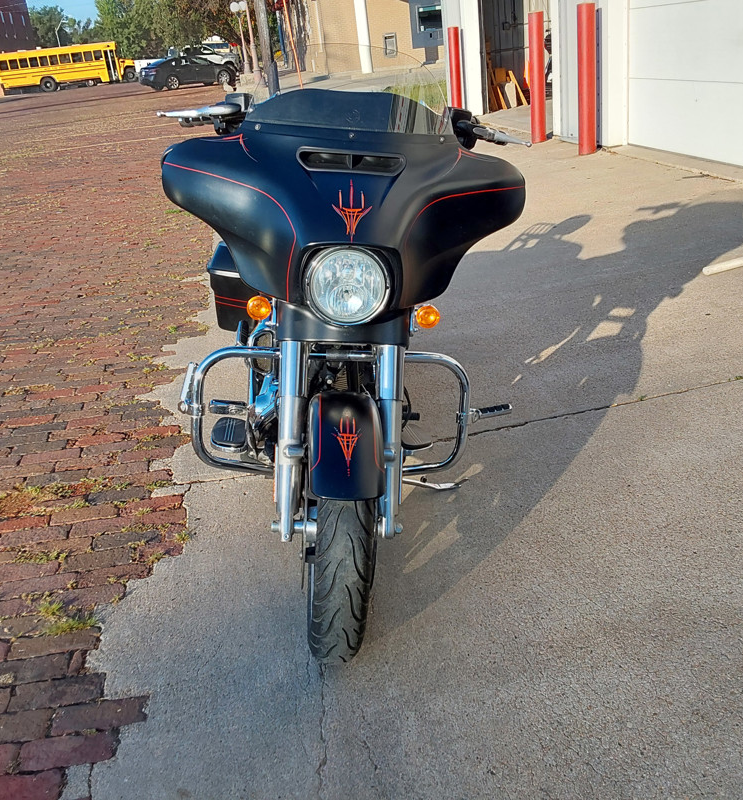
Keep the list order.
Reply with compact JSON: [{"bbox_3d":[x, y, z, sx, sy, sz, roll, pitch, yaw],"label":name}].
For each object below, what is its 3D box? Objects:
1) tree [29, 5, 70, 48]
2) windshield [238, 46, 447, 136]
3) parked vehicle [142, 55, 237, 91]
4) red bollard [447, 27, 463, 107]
[{"bbox_3d":[-39.382,-43.285,106.908,6.500,10.000,6.500,-7,22,0],"label":"tree"},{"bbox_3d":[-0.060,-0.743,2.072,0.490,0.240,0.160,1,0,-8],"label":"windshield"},{"bbox_3d":[-9.113,-16.307,42.941,4.870,1.470,1.830,-21,26,-35],"label":"parked vehicle"},{"bbox_3d":[1.279,-4.949,13.140,0.170,1.360,0.170,-9,23,-7],"label":"red bollard"}]

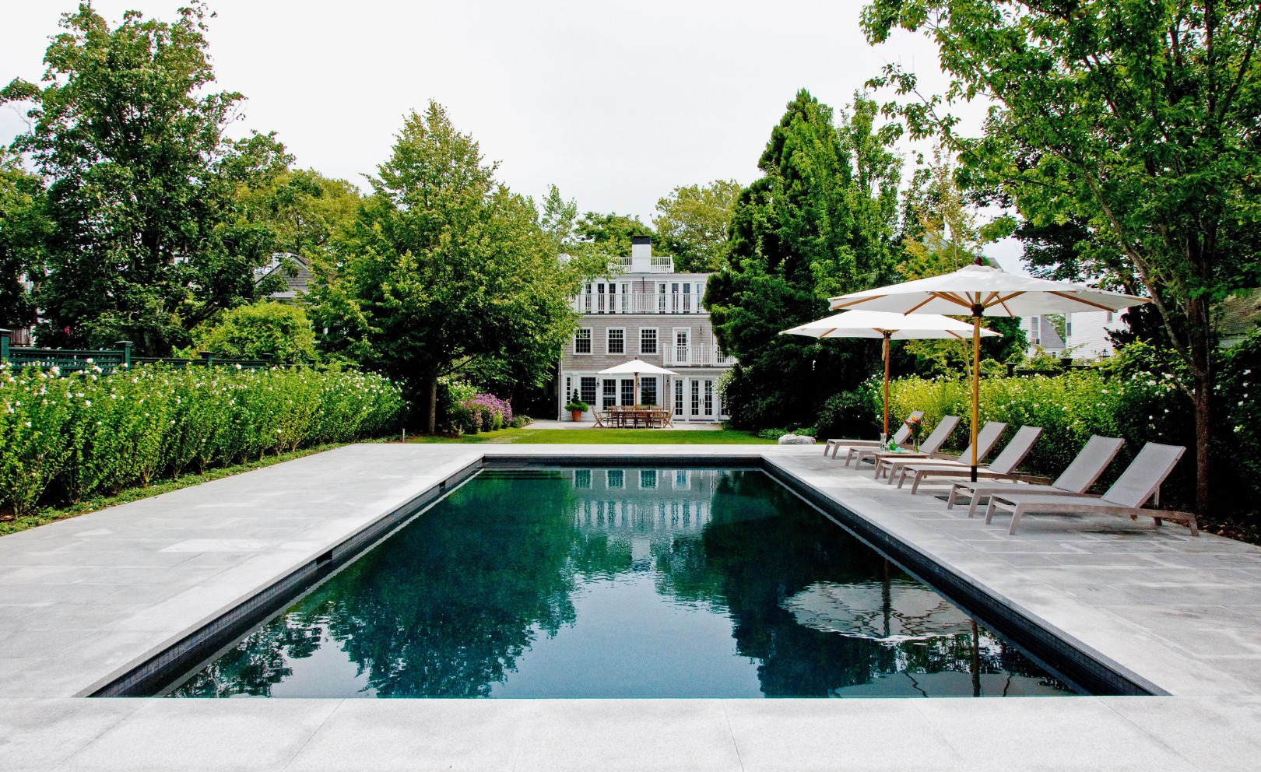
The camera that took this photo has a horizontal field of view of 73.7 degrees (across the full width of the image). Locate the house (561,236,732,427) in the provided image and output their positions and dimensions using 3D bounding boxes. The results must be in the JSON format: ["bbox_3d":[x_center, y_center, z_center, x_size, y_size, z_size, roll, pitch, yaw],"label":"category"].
[{"bbox_3d":[0.888,-3.391,46.753,9.300,10.292,11.000,0,1,0],"label":"house"}]

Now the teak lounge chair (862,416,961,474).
[{"bbox_3d":[4.789,0.980,14.675,1.920,0.910,0.670,0,1,0],"label":"teak lounge chair"}]

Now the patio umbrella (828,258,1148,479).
[{"bbox_3d":[4.499,-0.094,10.956,3.900,3.171,3.900,0,1,0],"label":"patio umbrella"}]

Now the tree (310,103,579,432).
[{"bbox_3d":[-5.959,-3.749,26.838,8.500,10.591,8.200,0,1,0],"label":"tree"}]

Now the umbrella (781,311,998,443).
[{"bbox_3d":[4.839,-0.111,15.886,3.900,3.054,3.900,0,1,0],"label":"umbrella"}]

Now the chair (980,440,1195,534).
[{"bbox_3d":[4.847,1.069,8.915,1.920,0.908,0.680,0,1,0],"label":"chair"}]

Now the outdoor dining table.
[{"bbox_3d":[0.273,1.502,38.872,3.100,0.750,1.100,0,1,0],"label":"outdoor dining table"}]

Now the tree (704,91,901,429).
[{"bbox_3d":[6.913,-4.991,33.625,7.600,13.529,7.200,0,1,0],"label":"tree"}]

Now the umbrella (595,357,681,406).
[{"bbox_3d":[0.365,0.283,38.853,3.800,3.187,3.800,0,1,0],"label":"umbrella"}]

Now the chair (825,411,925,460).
[{"bbox_3d":[4.822,0.953,16.451,1.920,0.910,0.670,0,1,0],"label":"chair"}]

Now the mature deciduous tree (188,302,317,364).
[{"bbox_3d":[-10.075,-0.427,22.406,3.600,3.818,3.400,0,1,0],"label":"mature deciduous tree"}]

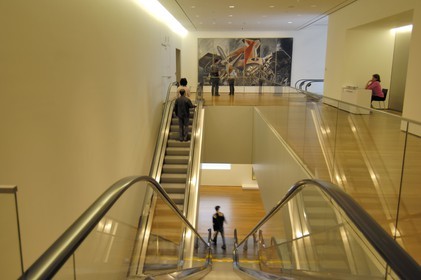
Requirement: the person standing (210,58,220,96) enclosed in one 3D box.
[{"bbox_3d":[0.256,-3.217,18.277,0.520,1.840,0.380,10,15,41],"label":"person standing"}]

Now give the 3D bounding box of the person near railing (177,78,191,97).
[{"bbox_3d":[-0.991,-1.443,13.015,0.500,1.660,0.340,0,11,2],"label":"person near railing"}]

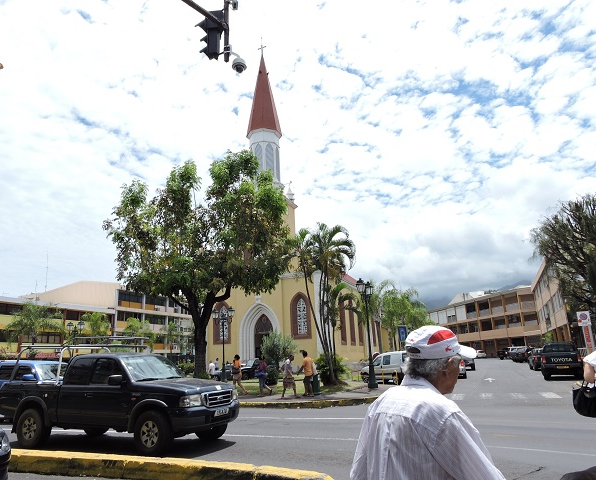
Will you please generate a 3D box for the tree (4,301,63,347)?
[{"bbox_3d":[-18.653,7.424,30.671,4.200,6.204,4.200,-9,-17,23],"label":"tree"}]

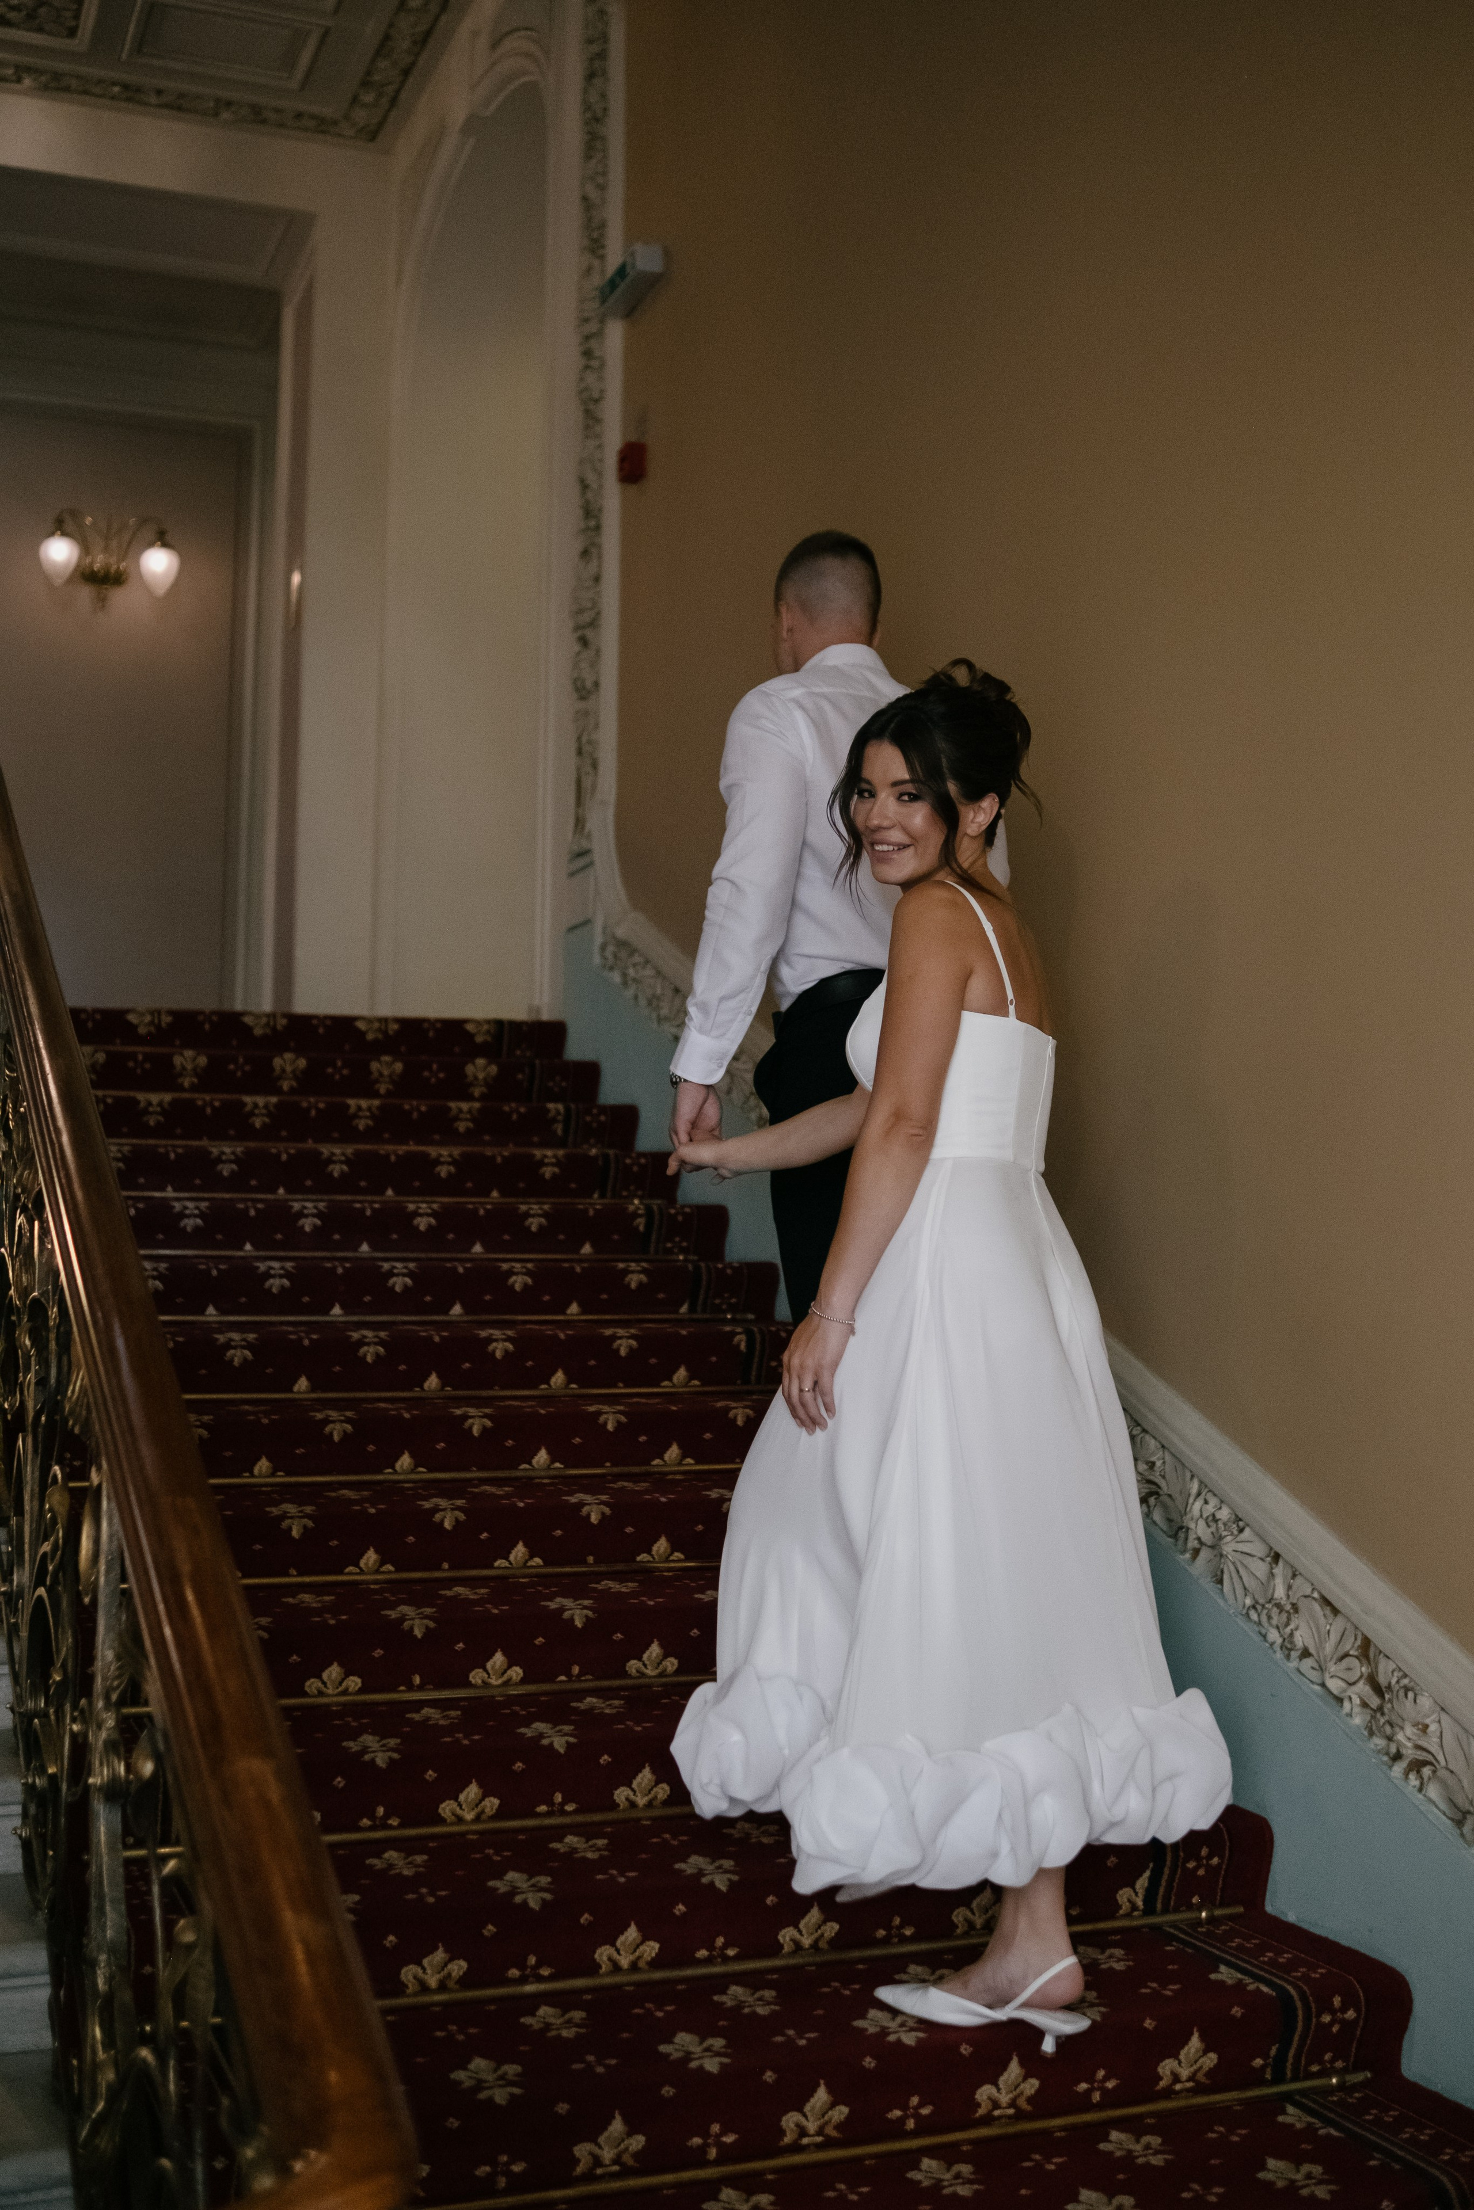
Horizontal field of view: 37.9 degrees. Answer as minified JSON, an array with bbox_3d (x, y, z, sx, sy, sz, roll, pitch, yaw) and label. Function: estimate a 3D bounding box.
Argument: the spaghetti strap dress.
[{"bbox_3d":[0.280,0.340,2.810,0.700,1.260,0.620,-2,-5,30],"label":"spaghetti strap dress"}]

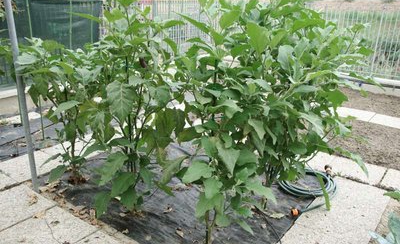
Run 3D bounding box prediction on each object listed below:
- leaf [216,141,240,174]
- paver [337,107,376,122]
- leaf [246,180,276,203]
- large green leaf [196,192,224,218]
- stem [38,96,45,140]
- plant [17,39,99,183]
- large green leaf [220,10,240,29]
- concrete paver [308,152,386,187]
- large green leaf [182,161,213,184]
[{"bbox_3d":[0.157,0.196,1.903,0.130,0.175,0.060,3,18,5],"label":"leaf"},{"bbox_3d":[2.223,-0.084,4.947,0.476,0.045,0.490,14,22,35],"label":"paver"},{"bbox_3d":[0.359,0.406,2.016,0.170,0.100,0.100,5,19,11],"label":"leaf"},{"bbox_3d":[0.054,0.478,1.974,0.165,0.135,0.080,1,18,2],"label":"large green leaf"},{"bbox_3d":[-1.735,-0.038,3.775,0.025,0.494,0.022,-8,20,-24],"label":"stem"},{"bbox_3d":[-1.103,-0.045,2.758,0.554,1.164,0.554,-7,20,-22],"label":"plant"},{"bbox_3d":[0.195,-0.654,2.201,0.130,0.115,0.070,2,18,4],"label":"large green leaf"},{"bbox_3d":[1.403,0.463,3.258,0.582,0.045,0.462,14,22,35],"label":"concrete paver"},{"bbox_3d":[-0.014,0.287,1.960,0.170,0.120,0.090,1,18,0],"label":"large green leaf"}]

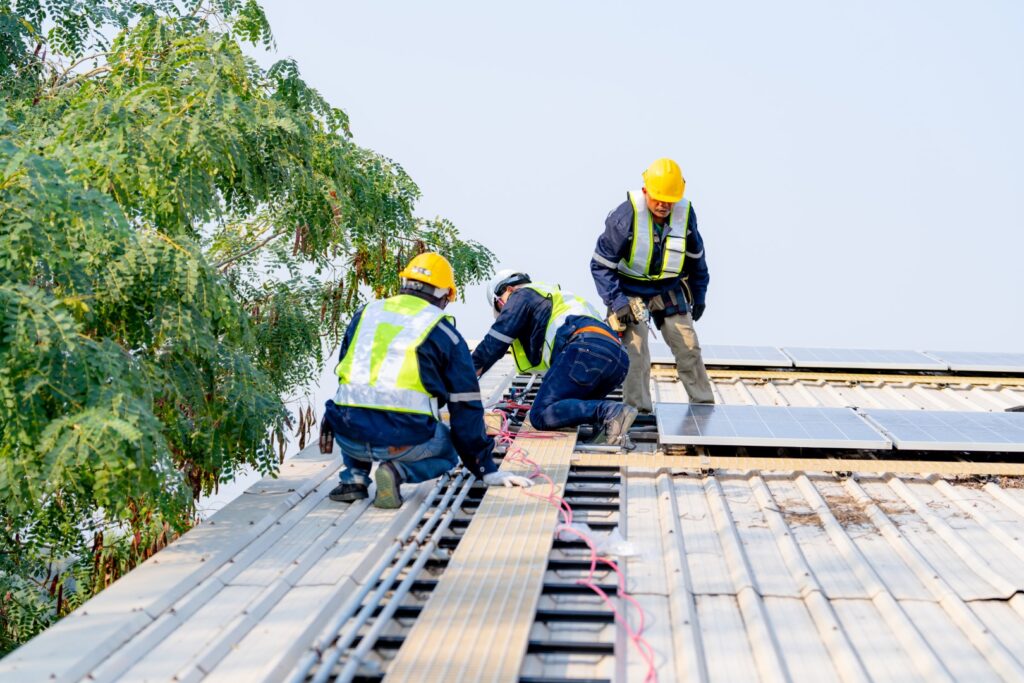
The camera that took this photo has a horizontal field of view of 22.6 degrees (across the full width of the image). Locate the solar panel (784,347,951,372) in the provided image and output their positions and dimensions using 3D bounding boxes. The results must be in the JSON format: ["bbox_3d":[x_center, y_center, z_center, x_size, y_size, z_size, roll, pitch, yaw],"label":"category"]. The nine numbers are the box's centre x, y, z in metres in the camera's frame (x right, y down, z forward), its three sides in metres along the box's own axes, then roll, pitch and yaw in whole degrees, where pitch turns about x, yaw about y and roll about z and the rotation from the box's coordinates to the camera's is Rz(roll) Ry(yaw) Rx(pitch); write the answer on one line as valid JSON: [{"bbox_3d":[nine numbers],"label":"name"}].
[{"bbox_3d":[2.521,0.126,18.595,1.027,0.038,2.018,1,3,3],"label":"solar panel"}]

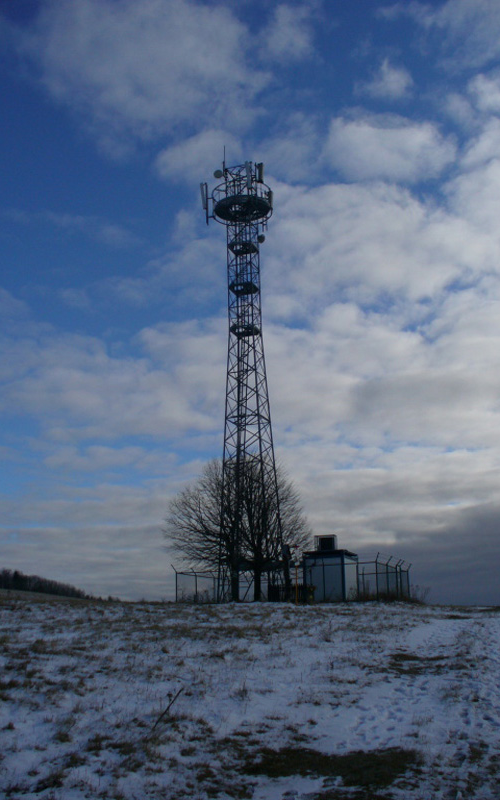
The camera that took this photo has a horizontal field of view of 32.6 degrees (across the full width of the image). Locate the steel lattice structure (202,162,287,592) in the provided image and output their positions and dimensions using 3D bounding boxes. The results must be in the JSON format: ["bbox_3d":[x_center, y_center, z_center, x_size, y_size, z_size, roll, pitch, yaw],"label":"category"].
[{"bbox_3d":[-0.394,-1.934,54.269,4.700,29.300,4.500,-6,-15,18],"label":"steel lattice structure"}]

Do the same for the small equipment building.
[{"bbox_3d":[4.481,9.426,47.718,2.300,3.650,3.200,-6,-15,18],"label":"small equipment building"}]

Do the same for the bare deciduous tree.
[{"bbox_3d":[-0.629,6.665,44.261,7.500,7.450,6.800,-1,-15,0],"label":"bare deciduous tree"}]

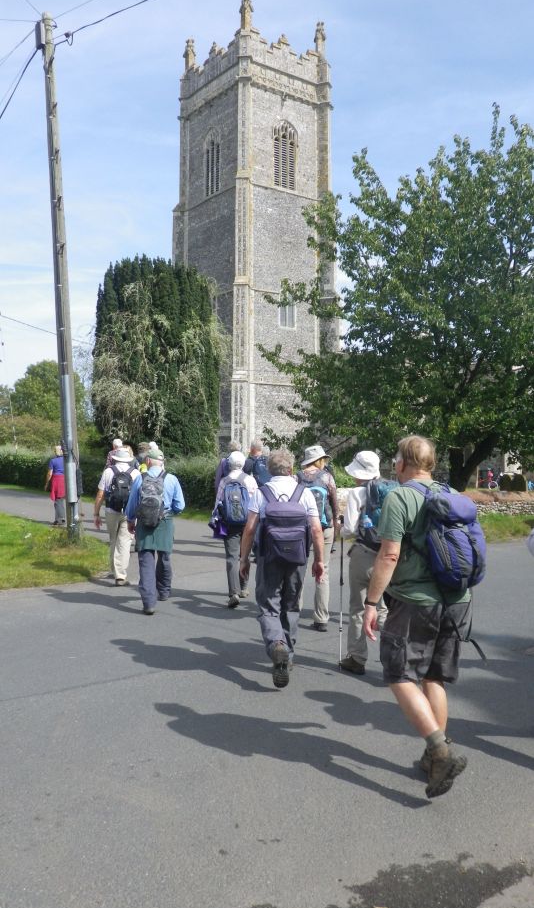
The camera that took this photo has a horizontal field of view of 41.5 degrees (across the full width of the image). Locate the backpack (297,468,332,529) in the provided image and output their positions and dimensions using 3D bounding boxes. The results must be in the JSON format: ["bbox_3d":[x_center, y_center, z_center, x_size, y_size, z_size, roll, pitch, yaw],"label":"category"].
[{"bbox_3d":[0.436,0.404,6.400,0.320,0.550,0.250,0,0,3],"label":"backpack"}]

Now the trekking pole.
[{"bbox_3d":[0.570,1.061,5.400,0.045,1.150,0.055,1,0,-30],"label":"trekking pole"}]

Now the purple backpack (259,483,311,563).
[{"bbox_3d":[0.131,0.520,5.080,0.360,0.550,0.280,0,1,-2],"label":"purple backpack"}]

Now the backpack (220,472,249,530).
[{"bbox_3d":[-0.342,0.524,7.780,0.300,0.540,0.230,0,0,-2],"label":"backpack"}]

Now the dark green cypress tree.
[{"bbox_3d":[-4.970,-3.750,32.000,5.800,10.600,5.600,0,0,-9],"label":"dark green cypress tree"}]

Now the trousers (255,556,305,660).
[{"bbox_3d":[0.095,1.067,5.170,0.380,0.880,0.480,0,0,1],"label":"trousers"}]

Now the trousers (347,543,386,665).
[{"bbox_3d":[0.755,1.109,5.300,0.400,0.920,0.480,0,0,-30],"label":"trousers"}]

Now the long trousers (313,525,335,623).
[{"bbox_3d":[0.470,1.110,6.660,0.340,0.900,0.420,0,1,-7],"label":"long trousers"}]

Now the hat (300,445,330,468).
[{"bbox_3d":[0.466,0.024,6.680,0.285,0.150,0.300,-15,5,1],"label":"hat"}]

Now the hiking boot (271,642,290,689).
[{"bbox_3d":[0.100,1.460,4.920,0.115,0.290,0.145,0,18,0],"label":"hiking boot"}]

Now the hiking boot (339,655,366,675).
[{"bbox_3d":[0.640,1.580,5.370,0.110,0.130,0.285,-1,1,-28],"label":"hiking boot"}]

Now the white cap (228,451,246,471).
[{"bbox_3d":[-0.330,0.073,7.900,0.220,0.180,0.250,0,0,-2],"label":"white cap"}]

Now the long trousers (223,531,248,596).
[{"bbox_3d":[-0.330,1.070,7.650,0.360,0.880,0.460,0,1,-1],"label":"long trousers"}]

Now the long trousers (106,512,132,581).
[{"bbox_3d":[-1.850,1.110,8.800,0.360,0.920,0.460,0,1,-13],"label":"long trousers"}]

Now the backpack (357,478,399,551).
[{"bbox_3d":[0.870,0.445,5.180,0.330,0.530,0.280,-1,1,-34],"label":"backpack"}]

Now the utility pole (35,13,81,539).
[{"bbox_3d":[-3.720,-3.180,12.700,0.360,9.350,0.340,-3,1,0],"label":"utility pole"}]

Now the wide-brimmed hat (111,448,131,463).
[{"bbox_3d":[-1.812,0.015,8.800,0.290,0.165,0.310,0,1,-12],"label":"wide-brimmed hat"}]

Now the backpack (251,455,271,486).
[{"bbox_3d":[-0.072,0.265,10.100,0.300,0.500,0.240,0,0,-11],"label":"backpack"}]

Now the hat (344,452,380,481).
[{"bbox_3d":[0.725,0.087,5.350,0.280,0.190,0.300,0,0,0],"label":"hat"}]

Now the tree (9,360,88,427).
[{"bbox_3d":[-18.050,-3.050,58.000,6.400,9.400,6.400,0,0,0],"label":"tree"}]

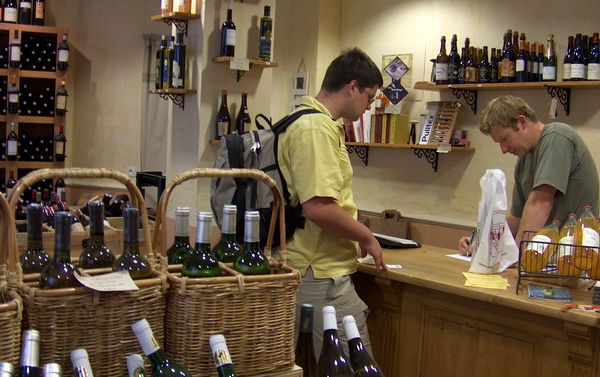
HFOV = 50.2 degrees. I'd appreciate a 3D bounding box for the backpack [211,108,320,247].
[{"bbox_3d":[-0.140,-0.029,2.330,0.280,0.480,0.320,1,5,-22],"label":"backpack"}]

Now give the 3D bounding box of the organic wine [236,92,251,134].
[{"bbox_3d":[-0.341,-0.433,3.870,0.084,0.301,0.084,1,4,-20],"label":"organic wine"}]

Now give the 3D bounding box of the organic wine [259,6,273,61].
[{"bbox_3d":[-0.198,-0.916,3.800,0.070,0.320,0.070,3,5,0],"label":"organic wine"}]

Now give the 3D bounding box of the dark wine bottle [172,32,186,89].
[{"bbox_3d":[-0.716,-0.757,3.810,0.068,0.332,0.068,3,4,0],"label":"dark wine bottle"}]

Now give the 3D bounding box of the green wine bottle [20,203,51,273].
[{"bbox_3d":[-0.541,0.183,1.302,0.077,0.305,0.077,3,5,0],"label":"green wine bottle"}]

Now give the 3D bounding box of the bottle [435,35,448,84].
[{"bbox_3d":[0.905,-0.825,4.100,0.079,0.310,0.079,-2,7,-45],"label":"bottle"}]

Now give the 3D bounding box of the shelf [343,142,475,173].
[{"bbox_3d":[0.689,-0.224,4.714,0.260,0.178,1.200,-1,5,-43],"label":"shelf"}]

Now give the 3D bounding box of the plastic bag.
[{"bbox_3d":[0.755,0.127,2.500,0.178,0.395,0.115,3,4,3],"label":"plastic bag"}]

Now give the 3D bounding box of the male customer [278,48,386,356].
[{"bbox_3d":[0.107,0.352,2.407,0.420,1.740,0.500,1,5,-22],"label":"male customer"}]

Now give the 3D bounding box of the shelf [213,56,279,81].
[{"bbox_3d":[-0.313,-0.701,3.847,0.375,0.120,0.165,0,5,-30],"label":"shelf"}]

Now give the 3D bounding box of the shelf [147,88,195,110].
[{"bbox_3d":[-0.775,-0.528,3.894,0.165,0.120,0.320,0,5,-38],"label":"shelf"}]

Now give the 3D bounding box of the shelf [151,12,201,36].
[{"bbox_3d":[-0.754,-0.982,3.879,0.158,0.115,0.360,0,6,-34],"label":"shelf"}]

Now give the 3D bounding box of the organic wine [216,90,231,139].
[{"bbox_3d":[-0.451,-0.430,3.790,0.084,0.292,0.084,2,4,-10],"label":"organic wine"}]

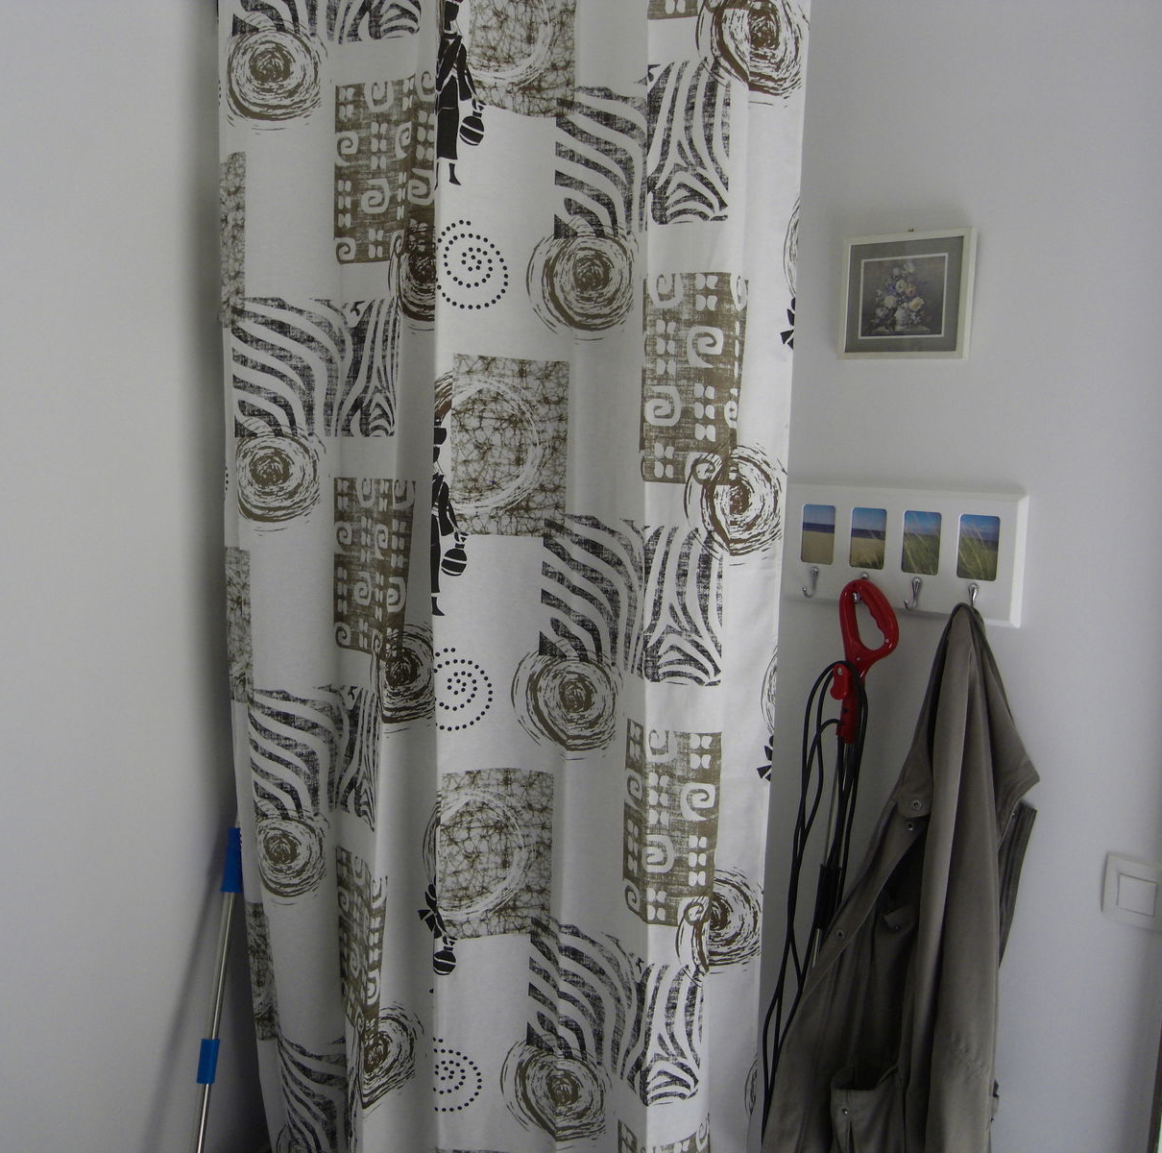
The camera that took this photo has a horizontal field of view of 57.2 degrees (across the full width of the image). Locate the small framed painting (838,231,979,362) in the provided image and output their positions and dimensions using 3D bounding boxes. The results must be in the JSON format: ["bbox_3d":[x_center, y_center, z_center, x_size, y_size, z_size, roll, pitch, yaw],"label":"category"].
[{"bbox_3d":[0.447,-0.381,1.455,0.174,0.163,0.019,9,12,40],"label":"small framed painting"}]

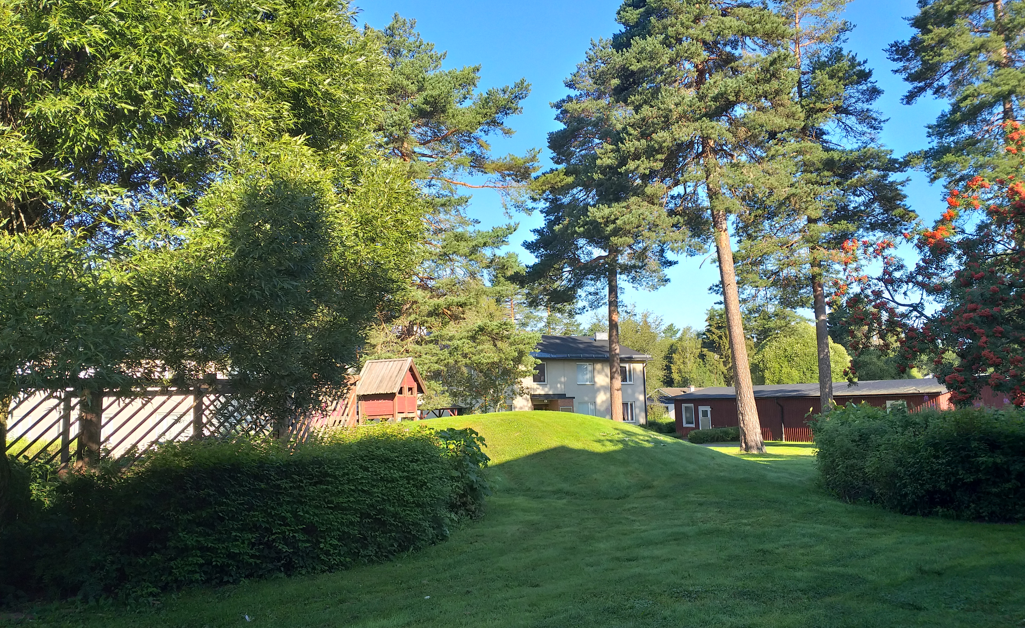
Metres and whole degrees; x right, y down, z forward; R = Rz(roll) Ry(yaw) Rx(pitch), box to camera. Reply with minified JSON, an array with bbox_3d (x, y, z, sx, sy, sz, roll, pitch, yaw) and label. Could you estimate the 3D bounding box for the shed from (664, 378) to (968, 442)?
[{"bbox_3d":[17.919,5.461,43.806,6.800,3.177,19.200,2,-8,-27],"label":"shed"}]

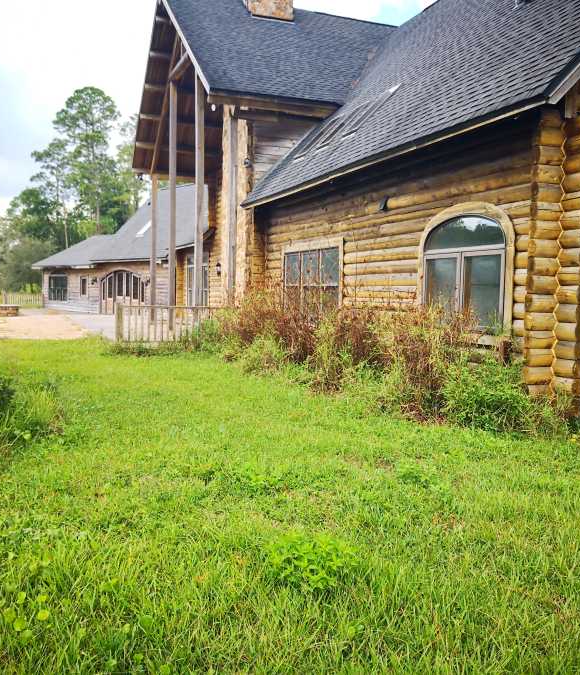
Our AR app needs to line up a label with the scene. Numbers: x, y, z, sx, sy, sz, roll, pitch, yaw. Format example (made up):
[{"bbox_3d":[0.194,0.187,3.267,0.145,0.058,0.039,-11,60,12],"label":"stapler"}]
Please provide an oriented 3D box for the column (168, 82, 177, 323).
[{"bbox_3d":[-3.905,-4.332,23.369,0.207,8.126,0.207,0,4,-20],"label":"column"}]

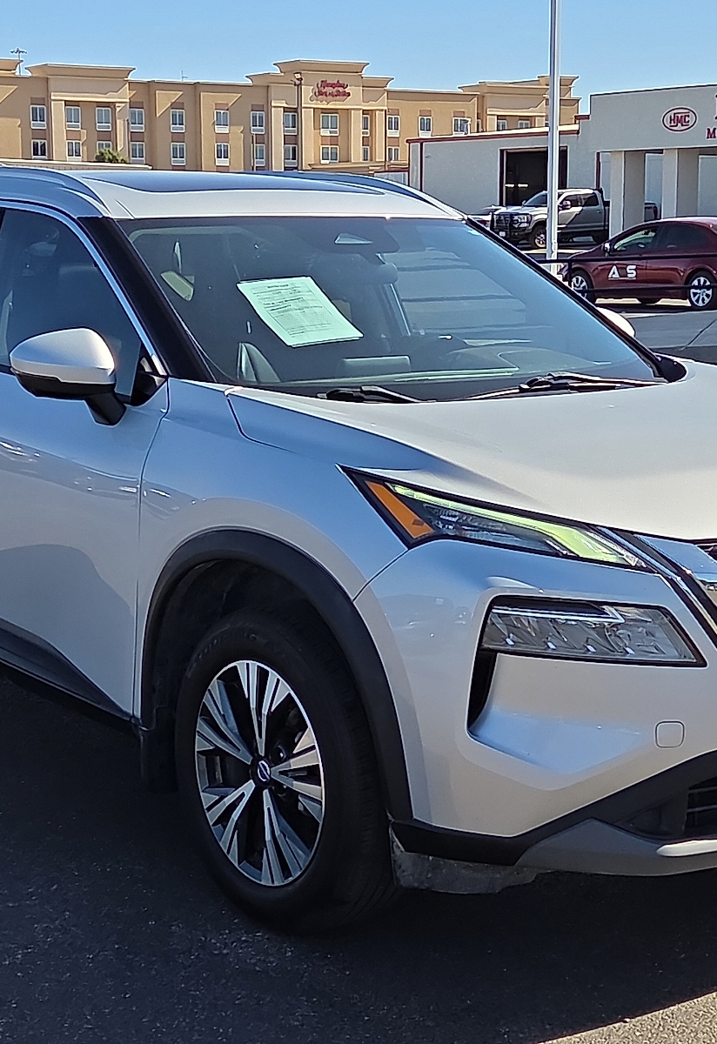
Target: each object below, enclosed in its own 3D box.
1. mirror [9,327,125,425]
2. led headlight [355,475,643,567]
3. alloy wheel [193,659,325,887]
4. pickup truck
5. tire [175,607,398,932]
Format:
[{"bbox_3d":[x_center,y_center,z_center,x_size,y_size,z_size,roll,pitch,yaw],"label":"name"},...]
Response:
[{"bbox_3d":[-0.670,-0.349,4.534,0.230,0.235,0.260,-6,11,-37],"label":"mirror"},{"bbox_3d":[0.243,-0.011,3.831,0.330,0.155,0.640,-6,11,-37],"label":"led headlight"},{"bbox_3d":[-0.146,0.525,4.192,0.190,0.487,0.487,-6,11,-37],"label":"alloy wheel"},{"bbox_3d":[7.400,-10.600,67.800,6.200,2.000,2.050,-6,11,-37],"label":"pickup truck"},{"bbox_3d":[-0.132,0.524,4.203,0.240,0.735,0.735,-6,11,-37],"label":"tire"}]

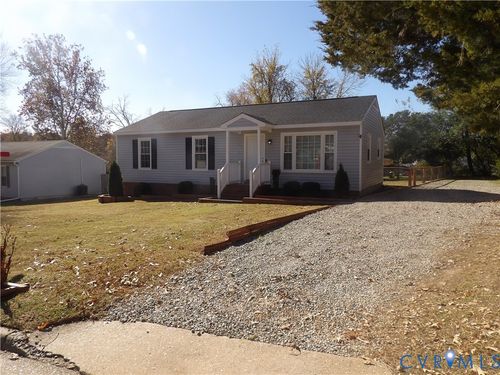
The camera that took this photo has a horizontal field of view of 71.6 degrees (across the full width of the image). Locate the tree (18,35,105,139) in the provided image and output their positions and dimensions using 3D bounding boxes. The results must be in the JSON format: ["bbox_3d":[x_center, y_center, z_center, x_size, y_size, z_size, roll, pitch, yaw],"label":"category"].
[{"bbox_3d":[-18.341,-7.406,34.515,7.814,15.160,7.814,0,5,0],"label":"tree"}]

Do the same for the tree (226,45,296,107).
[{"bbox_3d":[1.082,-7.605,36.505,7.680,14.067,7.680,0,5,0],"label":"tree"}]

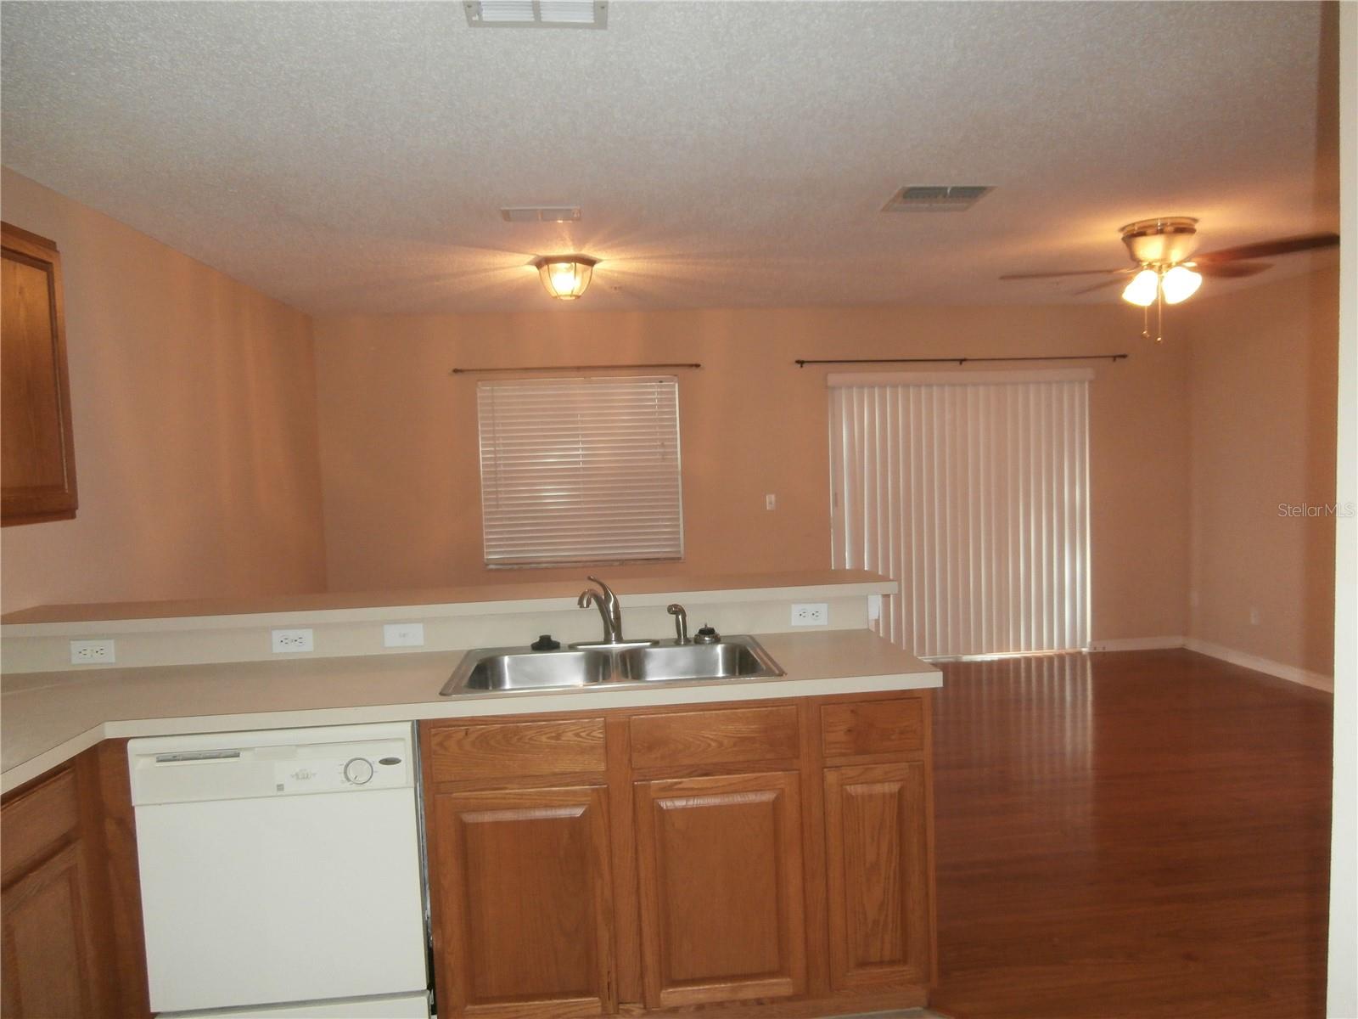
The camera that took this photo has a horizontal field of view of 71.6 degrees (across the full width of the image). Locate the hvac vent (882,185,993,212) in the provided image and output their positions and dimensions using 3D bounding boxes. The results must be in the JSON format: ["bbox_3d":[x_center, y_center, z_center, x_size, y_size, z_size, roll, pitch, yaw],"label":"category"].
[{"bbox_3d":[0.998,-1.189,3.648,0.350,0.020,0.355,-2,3,-6],"label":"hvac vent"}]

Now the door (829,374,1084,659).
[{"bbox_3d":[1.954,0.049,6.483,1.850,1.980,0.110,-2,3,-6],"label":"door"}]

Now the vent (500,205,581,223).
[{"bbox_3d":[-0.534,-1.144,3.685,0.305,0.020,0.215,-2,3,-6],"label":"vent"}]

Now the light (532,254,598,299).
[{"bbox_3d":[-0.547,-1.110,4.576,0.360,0.186,0.345,-2,3,-6],"label":"light"}]

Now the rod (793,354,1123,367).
[{"bbox_3d":[1.920,-1.005,6.358,2.310,0.050,0.090,-2,3,-6],"label":"rod"}]

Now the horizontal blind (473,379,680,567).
[{"bbox_3d":[-0.637,-0.248,6.221,1.300,1.200,0.060,-2,3,-6],"label":"horizontal blind"}]

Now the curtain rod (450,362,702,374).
[{"bbox_3d":[-0.654,-0.906,6.109,1.600,0.045,0.090,-2,3,-6],"label":"curtain rod"}]

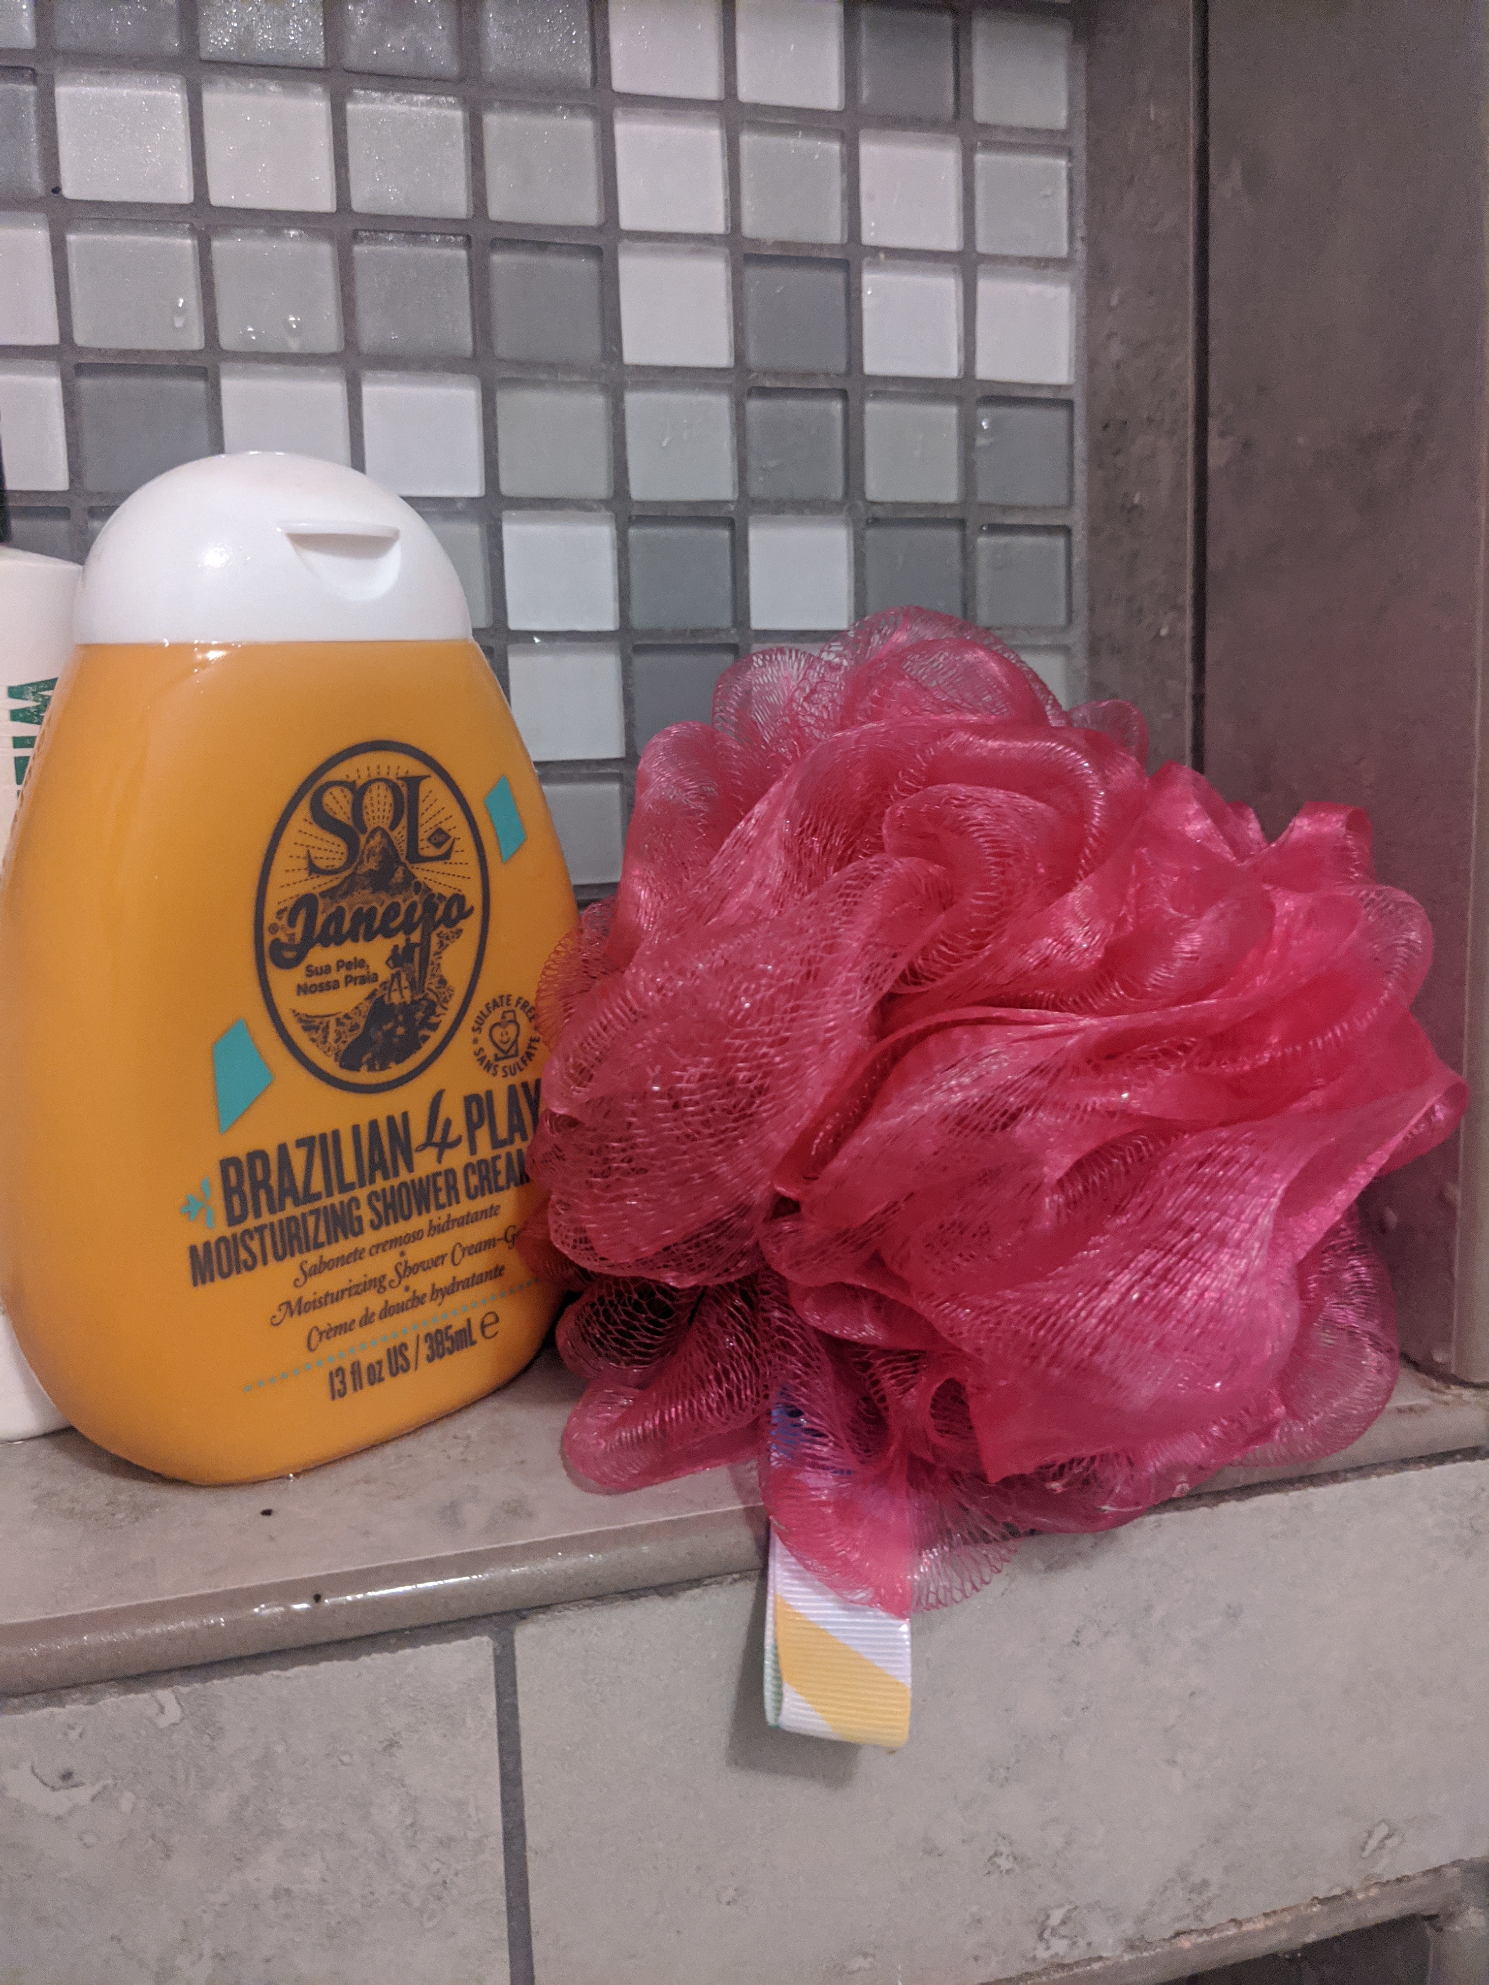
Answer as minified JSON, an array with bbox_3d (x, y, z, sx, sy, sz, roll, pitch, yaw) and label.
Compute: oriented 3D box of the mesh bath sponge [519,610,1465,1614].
[{"bbox_3d":[0.036,0.018,0.240,0.140,0.146,0.130,-3,7,-13],"label":"mesh bath sponge"}]

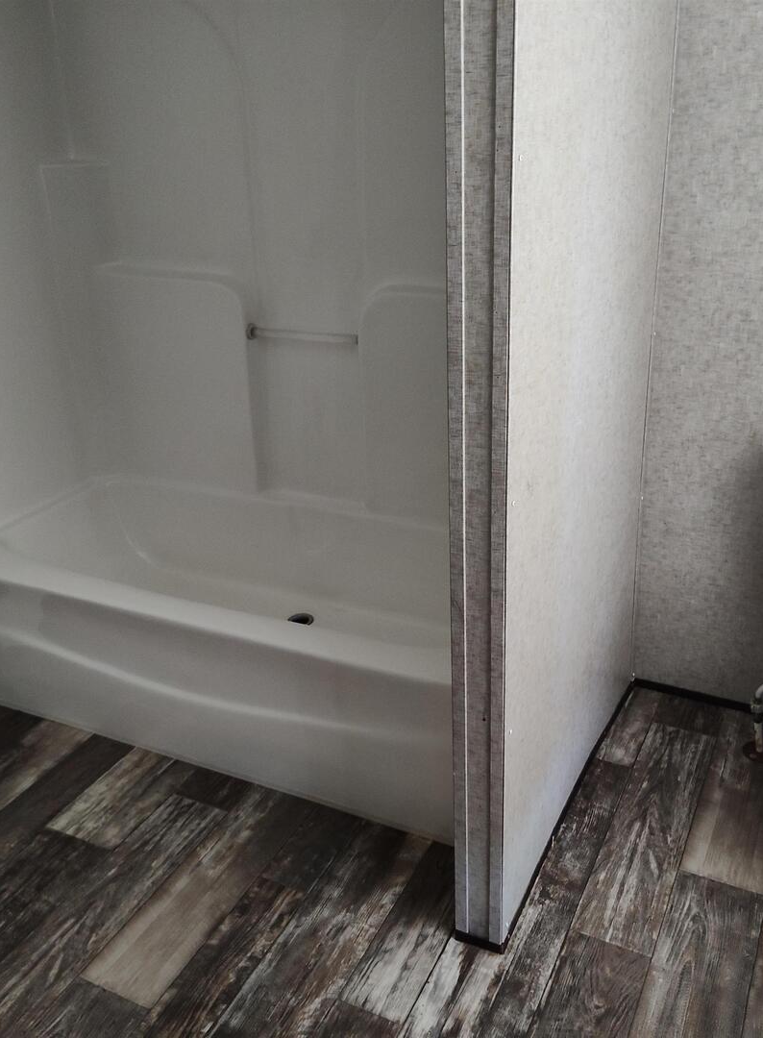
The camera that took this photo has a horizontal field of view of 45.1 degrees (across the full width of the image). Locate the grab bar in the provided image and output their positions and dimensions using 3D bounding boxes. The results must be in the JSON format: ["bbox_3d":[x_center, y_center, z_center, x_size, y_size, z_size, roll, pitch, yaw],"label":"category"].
[{"bbox_3d":[-0.214,-0.488,2.451,0.342,0.043,0.042,9,26,25],"label":"grab bar"}]

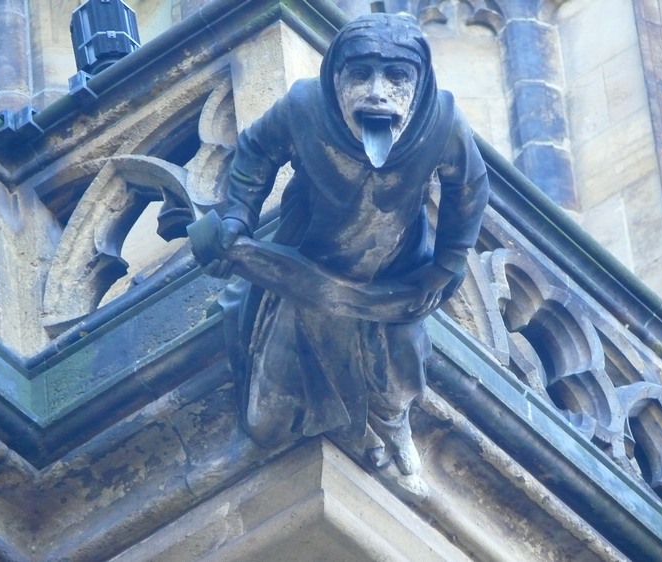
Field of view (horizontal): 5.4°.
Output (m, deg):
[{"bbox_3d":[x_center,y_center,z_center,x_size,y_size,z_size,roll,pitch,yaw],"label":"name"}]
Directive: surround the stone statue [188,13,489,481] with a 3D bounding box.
[{"bbox_3d":[-0.004,-0.100,21.000,0.920,1.270,1.000,2,-46,-8],"label":"stone statue"}]

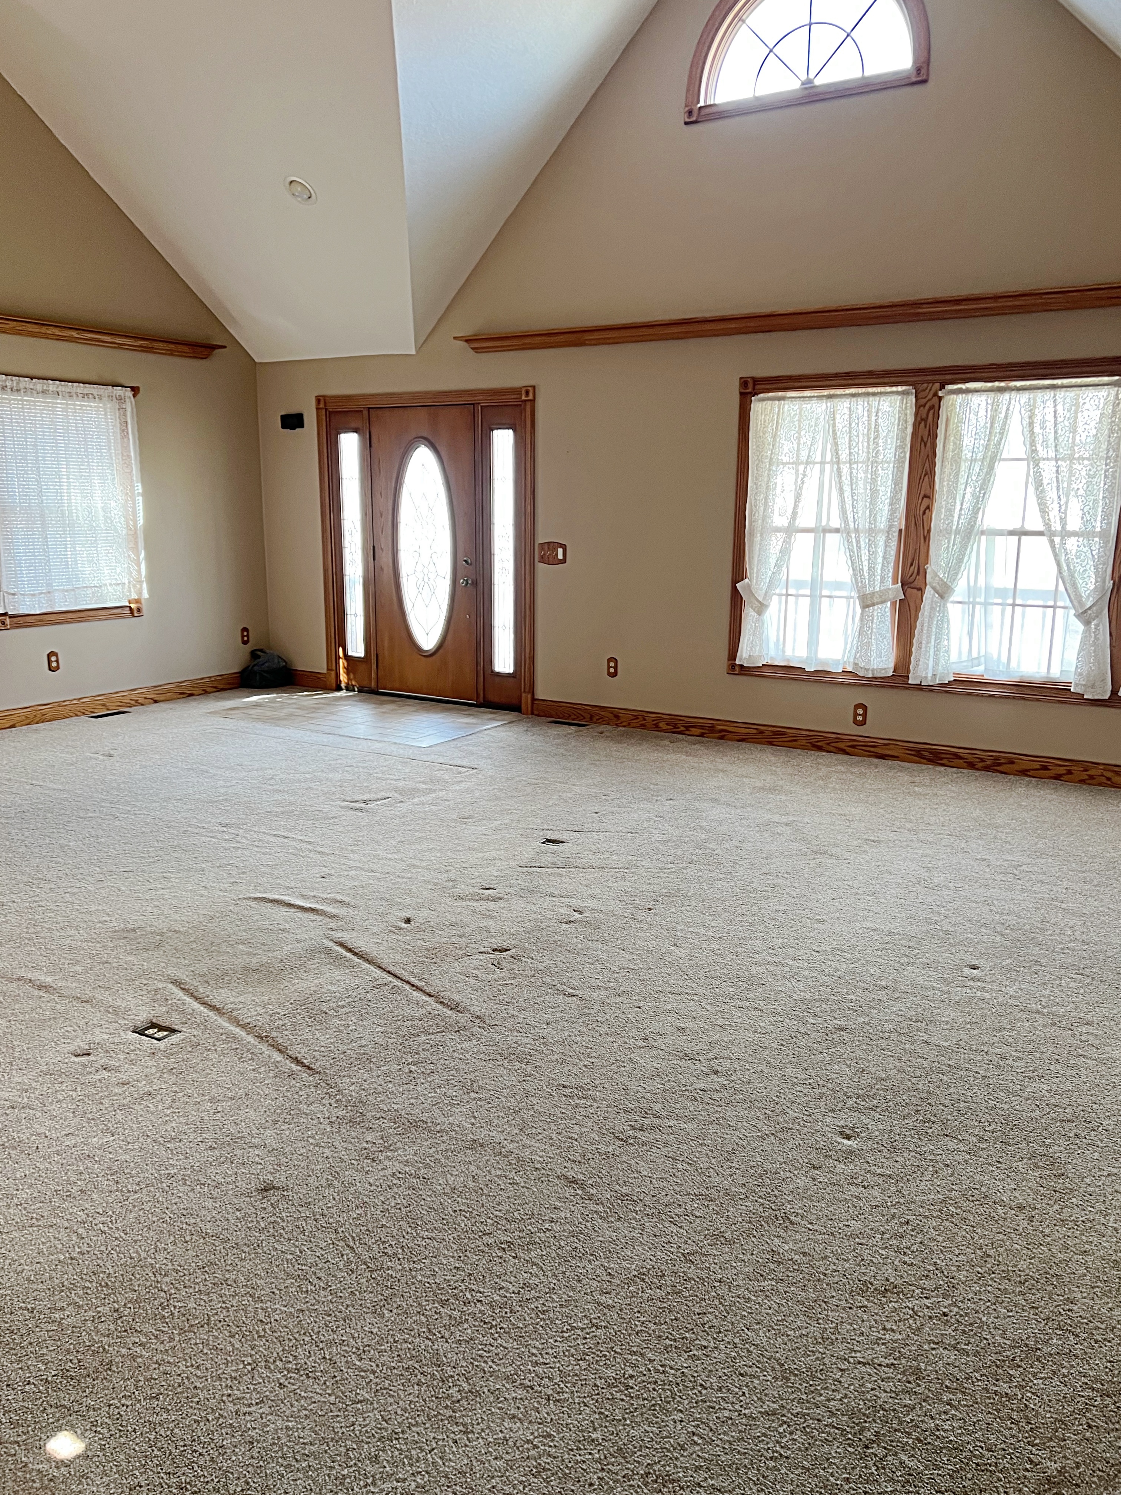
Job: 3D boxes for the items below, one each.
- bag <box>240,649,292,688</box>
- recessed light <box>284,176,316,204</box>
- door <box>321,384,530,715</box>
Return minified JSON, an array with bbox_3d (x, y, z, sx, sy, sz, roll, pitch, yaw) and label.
[{"bbox_3d":[-2.306,-0.616,8.823,0.370,0.280,0.270,-3,13,-13],"label":"bag"},{"bbox_3d":[-1.540,-3.324,6.688,0.190,0.040,0.190,8,-22,31],"label":"recessed light"},{"bbox_3d":[-0.980,-1.390,8.010,1.870,2.140,0.130,8,14,31],"label":"door"}]

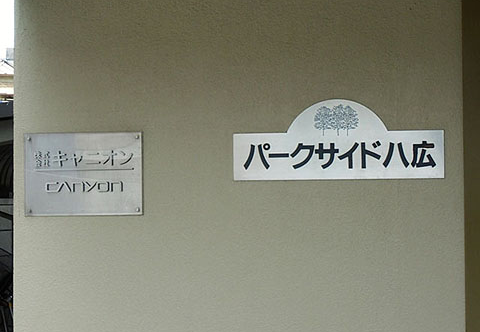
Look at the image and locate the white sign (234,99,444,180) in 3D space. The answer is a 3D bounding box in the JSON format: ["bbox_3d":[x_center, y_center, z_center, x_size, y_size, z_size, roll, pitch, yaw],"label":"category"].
[{"bbox_3d":[0.295,-0.080,4.119,0.630,0.242,0.010,-1,-3,7],"label":"white sign"}]

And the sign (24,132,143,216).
[{"bbox_3d":[-0.478,0.026,4.209,0.369,0.253,0.012,-1,-3,7],"label":"sign"}]

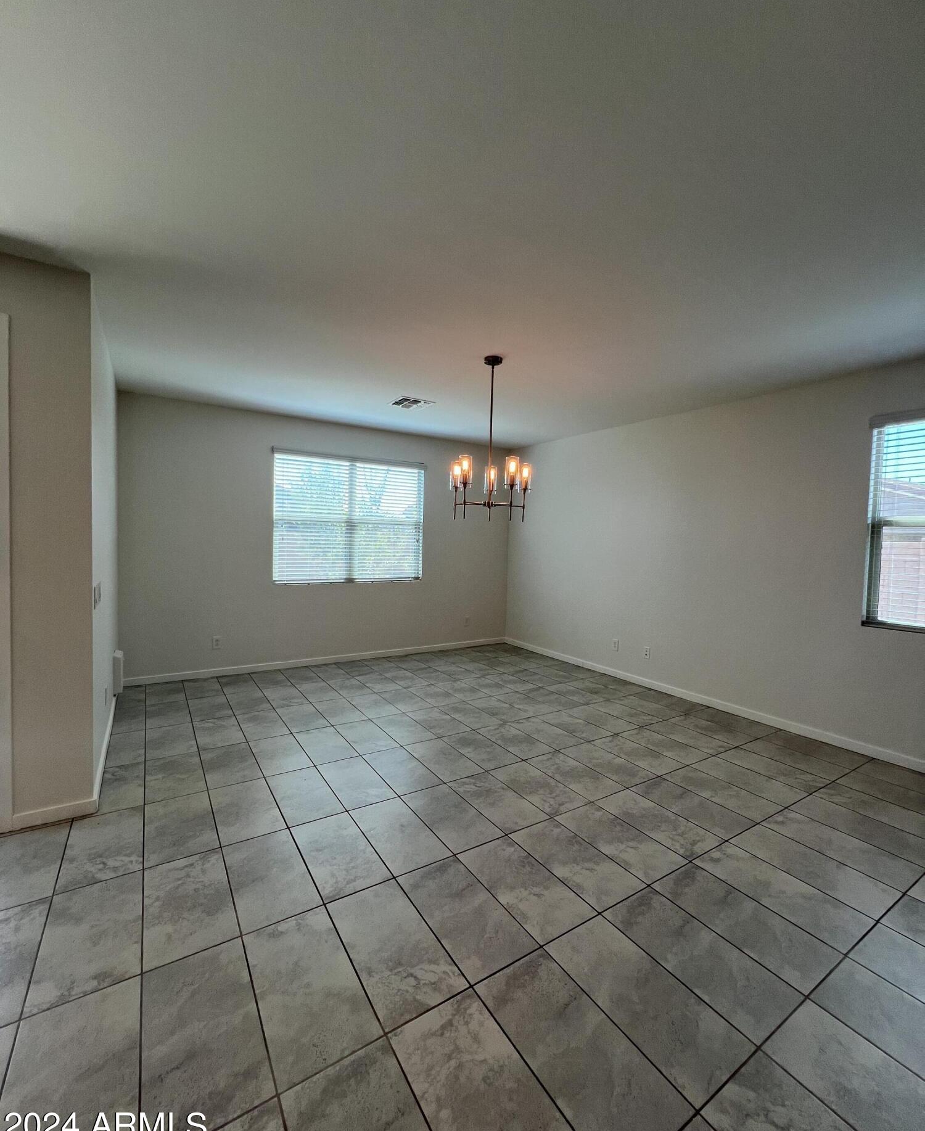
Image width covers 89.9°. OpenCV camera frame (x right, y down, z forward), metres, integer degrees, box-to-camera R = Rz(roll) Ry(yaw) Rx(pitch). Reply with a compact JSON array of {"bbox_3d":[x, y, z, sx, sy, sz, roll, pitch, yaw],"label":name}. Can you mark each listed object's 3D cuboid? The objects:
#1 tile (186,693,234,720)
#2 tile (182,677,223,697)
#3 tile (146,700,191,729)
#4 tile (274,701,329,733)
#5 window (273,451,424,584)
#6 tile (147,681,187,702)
[{"bbox_3d":[-2.149,1.213,3.959,0.300,0.010,0.600,0,3,-34],"label":"tile"},{"bbox_3d":[-2.482,1.185,4.458,0.300,0.010,0.600,0,3,-34],"label":"tile"},{"bbox_3d":[-2.400,1.211,3.793,0.300,0.010,0.600,0,3,-34],"label":"tile"},{"bbox_3d":[-1.315,1.243,3.795,0.300,0.010,0.600,0,3,-34],"label":"tile"},{"bbox_3d":[-1.304,-0.537,5.625,1.881,1.501,0.080,0,3,-34],"label":"window"},{"bbox_3d":[-2.733,1.184,4.291,0.300,0.010,0.600,0,3,-34],"label":"tile"}]

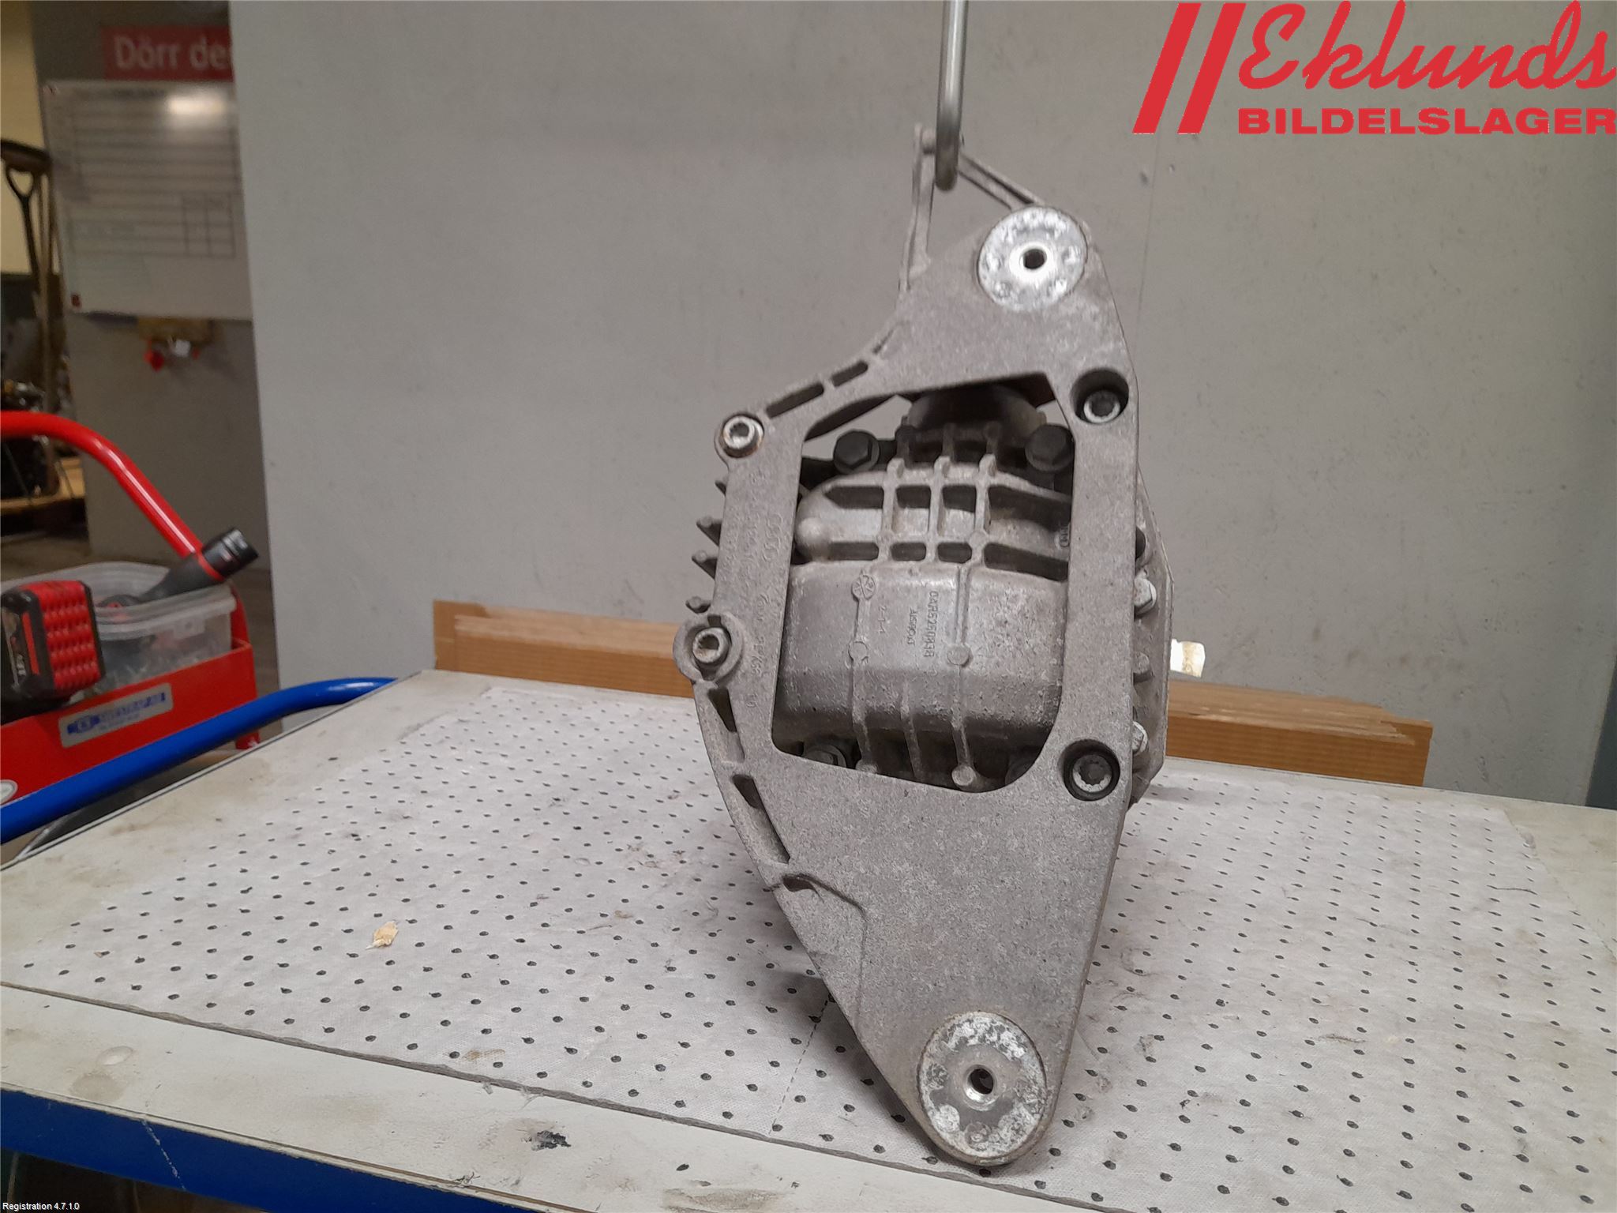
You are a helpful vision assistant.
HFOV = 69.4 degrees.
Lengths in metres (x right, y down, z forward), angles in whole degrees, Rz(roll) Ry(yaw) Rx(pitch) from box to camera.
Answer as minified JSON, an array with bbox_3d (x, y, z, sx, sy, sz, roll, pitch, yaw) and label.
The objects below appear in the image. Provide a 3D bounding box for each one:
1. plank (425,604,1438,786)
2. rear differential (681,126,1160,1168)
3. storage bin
[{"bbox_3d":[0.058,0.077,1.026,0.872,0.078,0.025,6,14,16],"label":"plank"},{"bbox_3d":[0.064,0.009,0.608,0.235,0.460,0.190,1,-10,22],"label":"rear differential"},{"bbox_3d":[-0.759,0.078,1.095,0.260,0.135,0.340,8,14,22],"label":"storage bin"}]

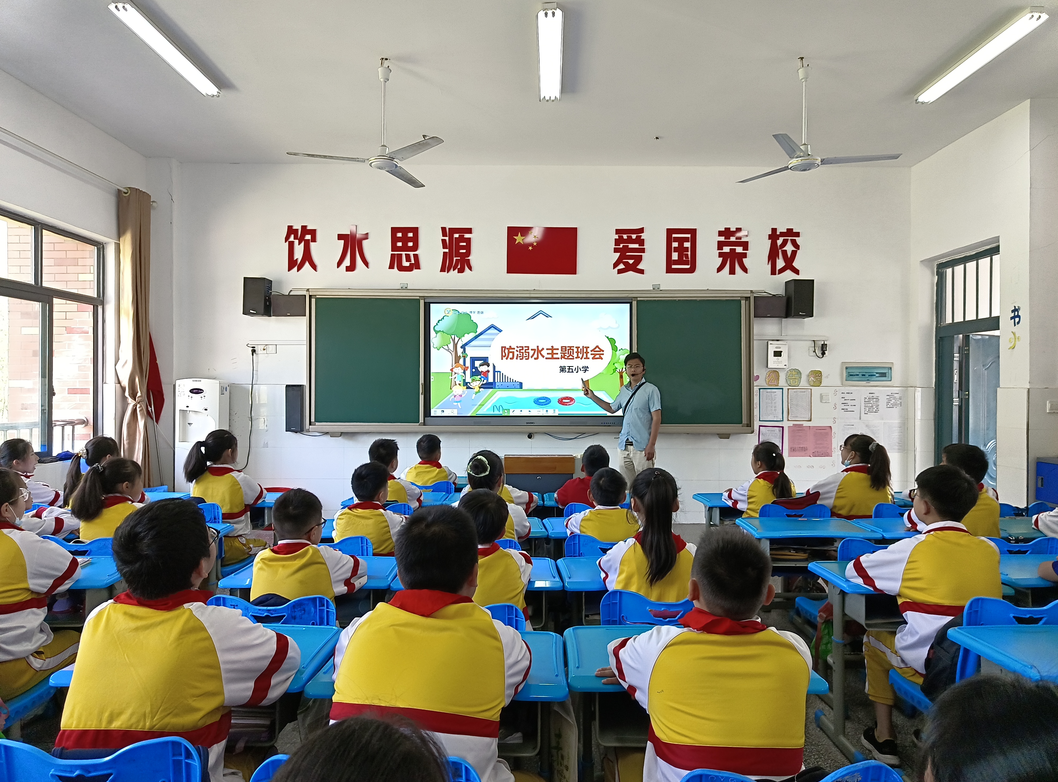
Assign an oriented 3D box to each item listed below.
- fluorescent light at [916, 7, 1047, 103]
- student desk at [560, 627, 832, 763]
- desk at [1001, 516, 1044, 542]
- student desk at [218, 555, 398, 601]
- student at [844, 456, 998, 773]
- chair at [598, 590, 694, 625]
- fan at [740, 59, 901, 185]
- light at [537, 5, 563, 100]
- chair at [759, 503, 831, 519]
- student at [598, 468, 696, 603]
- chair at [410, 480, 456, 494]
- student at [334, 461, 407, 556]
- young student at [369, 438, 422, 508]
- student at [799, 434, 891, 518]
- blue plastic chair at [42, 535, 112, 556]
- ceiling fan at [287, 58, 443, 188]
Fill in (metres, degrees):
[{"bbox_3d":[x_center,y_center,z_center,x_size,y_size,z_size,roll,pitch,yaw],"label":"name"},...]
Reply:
[{"bbox_3d":[2.870,-2.110,4.530,0.120,0.080,1.240,0,0,0],"label":"fluorescent light"},{"bbox_3d":[0.397,0.994,1.810,0.610,0.652,0.410,0,0,2],"label":"student desk"},{"bbox_3d":[2.580,1.025,3.560,0.610,0.690,0.400,0,0,0],"label":"desk"},{"bbox_3d":[-0.790,1.016,2.660,0.610,0.690,0.400,0,0,0],"label":"student desk"},{"bbox_3d":[1.290,0.778,2.370,0.410,1.084,0.620,0,0,-13],"label":"student"},{"bbox_3d":[0.440,1.000,2.400,0.420,0.730,0.450,0,0,0],"label":"chair"},{"bbox_3d":[1.900,-1.800,4.580,1.030,0.735,1.080,0,0,0],"label":"fan"},{"bbox_3d":[0.139,-2.165,4.590,0.160,0.080,1.220,0,0,2],"label":"light"},{"bbox_3d":[1.451,0.953,4.037,0.400,0.690,0.420,0,0,1],"label":"chair"},{"bbox_3d":[0.416,0.785,2.460,0.410,1.040,0.560,0,0,-2],"label":"student"},{"bbox_3d":[-0.720,0.990,5.120,0.420,0.730,0.450,0,0,0],"label":"chair"},{"bbox_3d":[-0.729,0.804,3.326,0.410,0.980,0.560,0,0,8],"label":"student"},{"bbox_3d":[-0.837,0.782,4.221,0.420,1.010,0.560,0,0,10],"label":"young student"},{"bbox_3d":[1.830,0.796,4.020,0.450,1.140,0.570,0,0,-12],"label":"student"},{"bbox_3d":[-1.980,0.990,3.270,0.420,0.730,0.450,0,0,3],"label":"blue plastic chair"},{"bbox_3d":[-0.983,-1.793,4.593,1.090,0.730,1.090,0,0,0],"label":"ceiling fan"}]

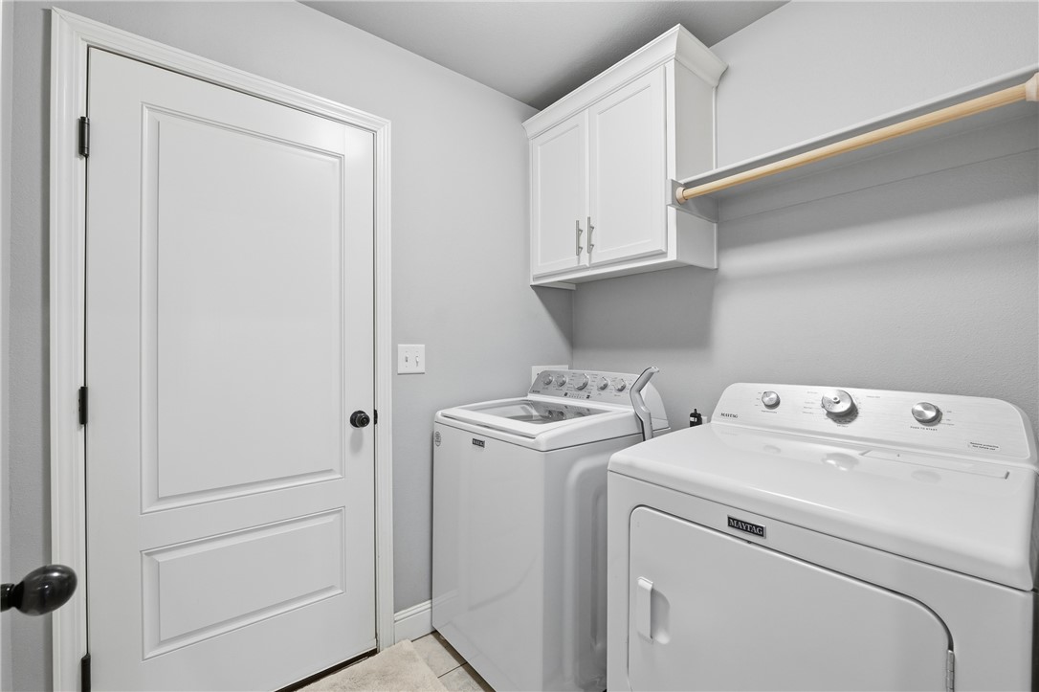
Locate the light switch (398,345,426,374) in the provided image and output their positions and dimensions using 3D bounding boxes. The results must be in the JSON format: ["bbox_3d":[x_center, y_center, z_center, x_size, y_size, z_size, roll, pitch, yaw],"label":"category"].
[{"bbox_3d":[-0.442,0.056,1.660,0.117,0.117,0.018,0,0,-39],"label":"light switch"}]

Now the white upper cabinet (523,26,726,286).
[{"bbox_3d":[0.423,-0.706,1.808,0.365,0.795,0.830,0,0,-39],"label":"white upper cabinet"}]

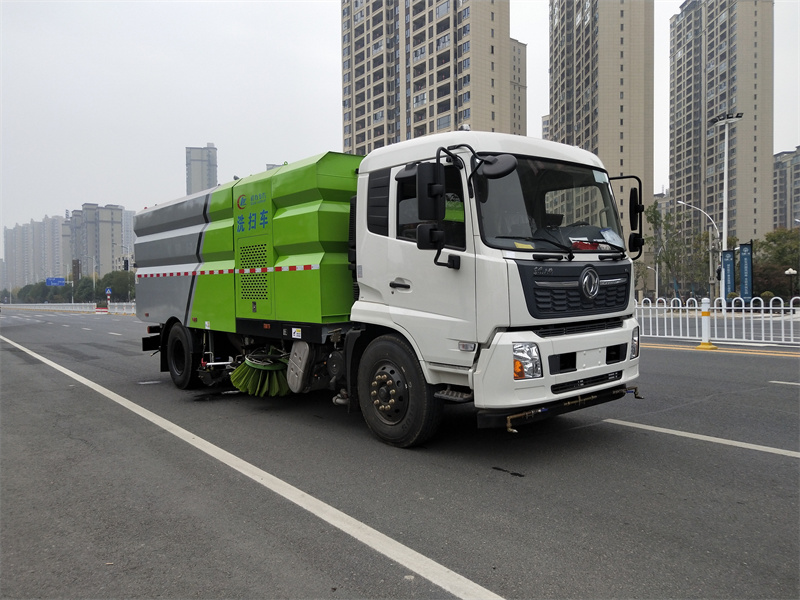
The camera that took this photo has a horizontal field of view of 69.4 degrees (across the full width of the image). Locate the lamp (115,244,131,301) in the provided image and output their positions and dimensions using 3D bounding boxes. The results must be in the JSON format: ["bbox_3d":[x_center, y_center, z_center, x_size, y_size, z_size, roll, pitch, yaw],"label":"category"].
[{"bbox_3d":[-50.207,-4.259,104.319,2.600,11.600,0.350,-2,2,-38],"label":"lamp"}]

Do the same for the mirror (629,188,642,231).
[{"bbox_3d":[2.405,-0.924,5.900,0.120,0.440,0.200,0,1,27],"label":"mirror"}]

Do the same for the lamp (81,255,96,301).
[{"bbox_3d":[-71.809,-4.262,133.319,2.600,11.600,0.350,-2,2,-38],"label":"lamp"}]

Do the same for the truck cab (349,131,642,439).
[{"bbox_3d":[1.013,-0.240,5.470,2.500,2.520,1.880,-2,2,-41],"label":"truck cab"}]

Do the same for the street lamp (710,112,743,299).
[{"bbox_3d":[16.695,-4.416,29.500,0.700,10.400,1.700,-2,2,-38],"label":"street lamp"}]

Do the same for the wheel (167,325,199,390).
[{"bbox_3d":[-3.152,0.837,8.643,0.300,1.000,1.000,-2,2,-41],"label":"wheel"}]

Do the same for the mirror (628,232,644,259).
[{"bbox_3d":[2.405,-0.577,5.900,0.140,0.220,0.200,0,1,27],"label":"mirror"}]

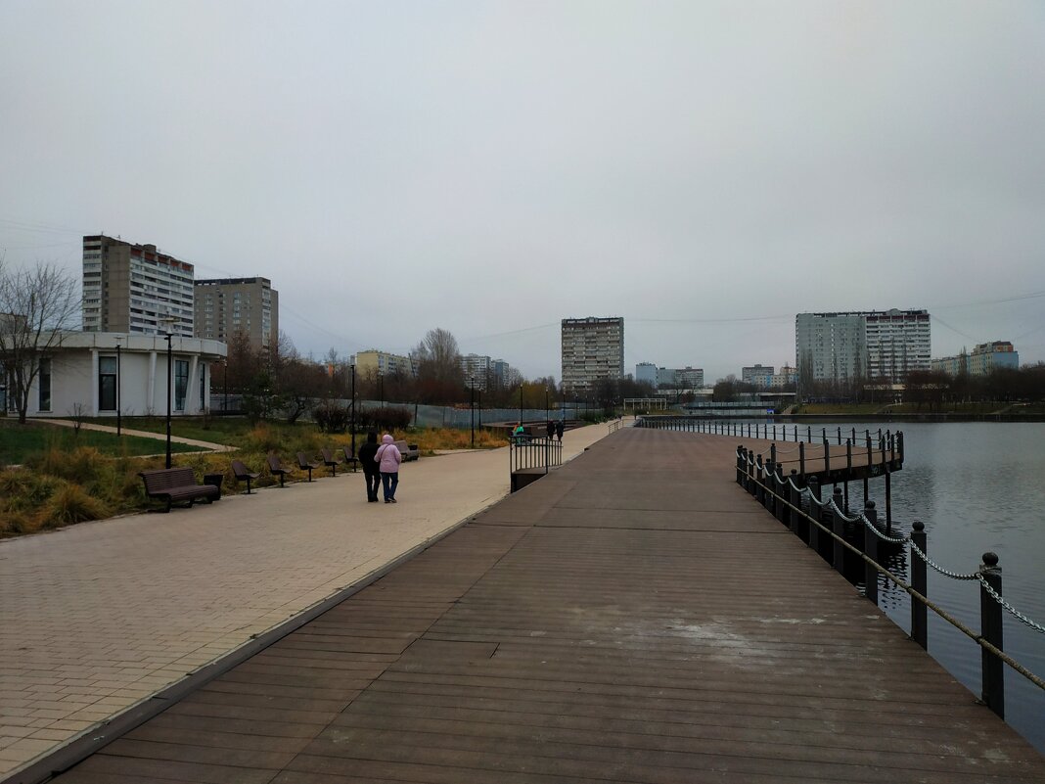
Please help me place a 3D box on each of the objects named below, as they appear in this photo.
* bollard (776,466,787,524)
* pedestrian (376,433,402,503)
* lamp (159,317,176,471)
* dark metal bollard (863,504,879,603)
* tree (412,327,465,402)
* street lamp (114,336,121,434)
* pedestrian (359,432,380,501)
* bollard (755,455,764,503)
[{"bbox_3d":[4.054,1.578,11.375,0.090,0.900,0.090,0,-2,11],"label":"bollard"},{"bbox_3d":[-3.297,1.871,17.819,0.600,1.690,0.420,0,-2,8],"label":"pedestrian"},{"bbox_3d":[-9.706,0.375,19.912,0.520,4.800,0.520,0,-2,10],"label":"lamp"},{"bbox_3d":[3.140,1.441,6.529,0.090,0.900,0.090,0,-2,11],"label":"dark metal bollard"},{"bbox_3d":[-15.594,-2.955,135.309,9.500,18.000,9.500,0,-2,0],"label":"tree"},{"bbox_3d":[-19.483,-0.233,35.068,0.520,4.770,0.520,0,-2,10],"label":"street lamp"},{"bbox_3d":[-3.745,1.844,17.917,0.580,1.750,0.420,0,-2,8],"label":"pedestrian"},{"bbox_3d":[4.496,1.645,13.723,0.090,0.900,0.090,0,-2,11],"label":"bollard"}]

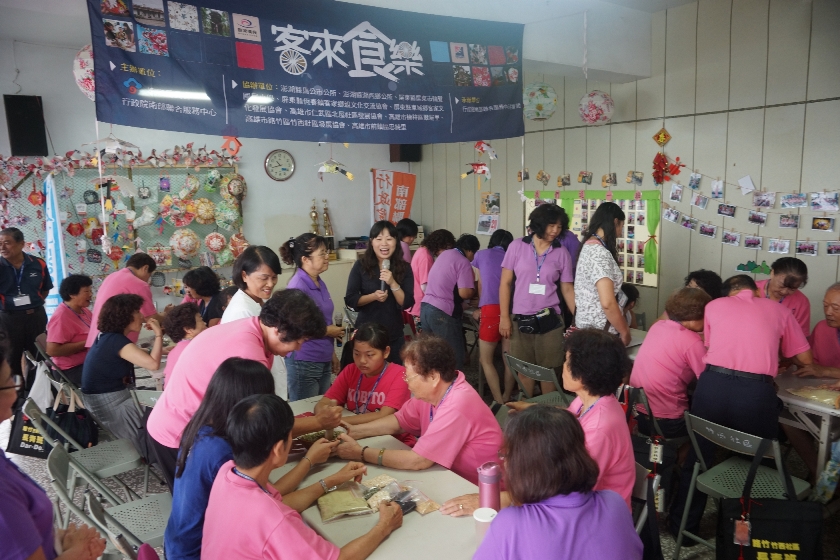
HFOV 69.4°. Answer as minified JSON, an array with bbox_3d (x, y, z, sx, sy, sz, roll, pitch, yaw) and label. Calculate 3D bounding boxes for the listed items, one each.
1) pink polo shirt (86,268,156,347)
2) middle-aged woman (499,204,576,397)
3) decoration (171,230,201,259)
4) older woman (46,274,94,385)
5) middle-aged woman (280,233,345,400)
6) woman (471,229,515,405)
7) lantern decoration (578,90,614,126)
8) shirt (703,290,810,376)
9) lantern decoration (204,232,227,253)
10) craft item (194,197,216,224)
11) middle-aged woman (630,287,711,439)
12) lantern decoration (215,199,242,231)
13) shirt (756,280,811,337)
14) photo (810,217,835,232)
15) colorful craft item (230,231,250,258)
[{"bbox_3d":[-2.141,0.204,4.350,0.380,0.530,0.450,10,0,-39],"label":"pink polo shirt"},{"bbox_3d":[0.825,0.292,4.165,0.520,1.609,0.310,0,8,7],"label":"middle-aged woman"},{"bbox_3d":[-2.270,-0.344,5.871,0.310,0.310,0.200,-8,10,-37],"label":"decoration"},{"bbox_3d":[-2.460,0.577,4.700,0.740,1.230,0.520,-4,9,-17],"label":"older woman"},{"bbox_3d":[-0.570,0.487,3.445,0.370,1.500,0.430,2,9,25],"label":"middle-aged woman"},{"bbox_3d":[0.643,0.315,4.969,0.400,1.458,0.440,-6,10,-24],"label":"woman"},{"bbox_3d":[1.437,-1.405,4.940,0.290,0.280,0.290,-8,10,-37],"label":"lantern decoration"},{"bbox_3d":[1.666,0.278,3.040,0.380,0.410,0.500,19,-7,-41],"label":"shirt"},{"bbox_3d":[-1.849,-0.335,5.483,0.190,0.190,0.150,-7,10,-36],"label":"lantern decoration"},{"bbox_3d":[-2.117,-0.686,5.987,0.240,0.270,0.170,-8,10,-37],"label":"craft item"},{"bbox_3d":[1.580,0.655,3.520,0.750,1.200,0.520,-10,13,-42],"label":"middle-aged woman"},{"bbox_3d":[-1.740,-0.602,5.495,0.250,0.280,0.200,-7,10,-36],"label":"lantern decoration"},{"bbox_3d":[2.206,0.220,3.699,0.480,0.620,0.320,7,12,44],"label":"shirt"},{"bbox_3d":[3.088,-0.426,4.653,0.012,0.103,0.152,-8,11,-35],"label":"photo"},{"bbox_3d":[-1.826,-0.363,6.207,0.230,0.280,0.180,-8,10,-37],"label":"colorful craft item"}]

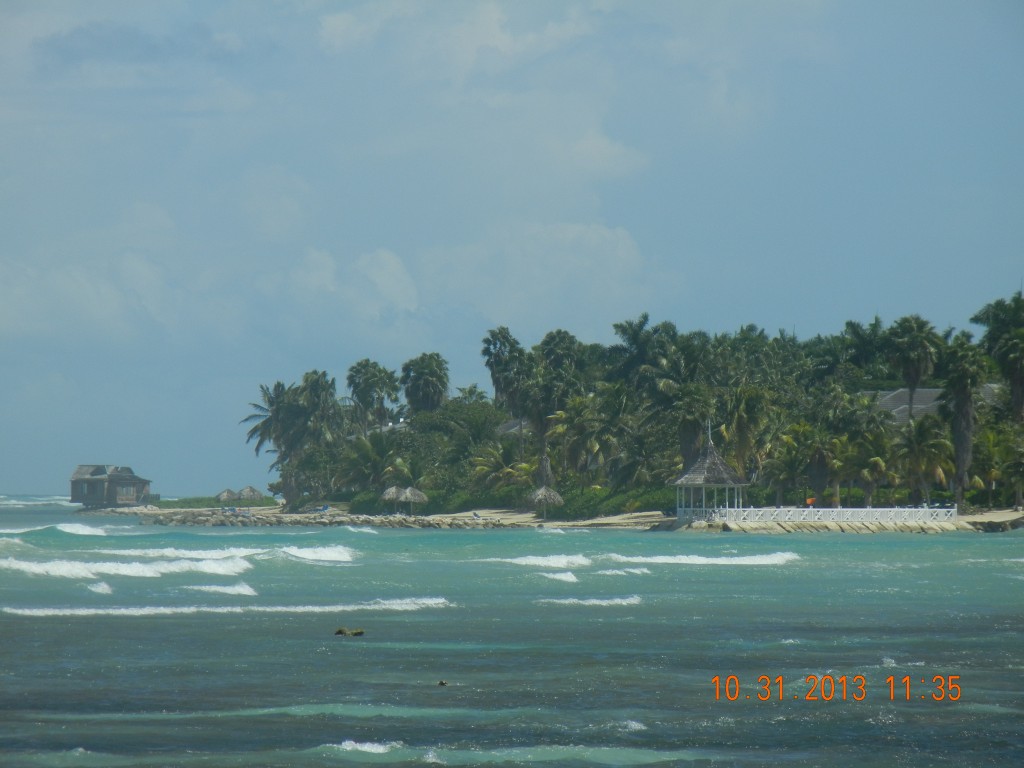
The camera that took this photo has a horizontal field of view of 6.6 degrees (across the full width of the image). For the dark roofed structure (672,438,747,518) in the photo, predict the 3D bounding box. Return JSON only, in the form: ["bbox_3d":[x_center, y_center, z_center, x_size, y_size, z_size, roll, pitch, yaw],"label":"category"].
[{"bbox_3d":[15.966,7.542,712.000,6.180,6.820,6.180,0,-1,0],"label":"dark roofed structure"}]

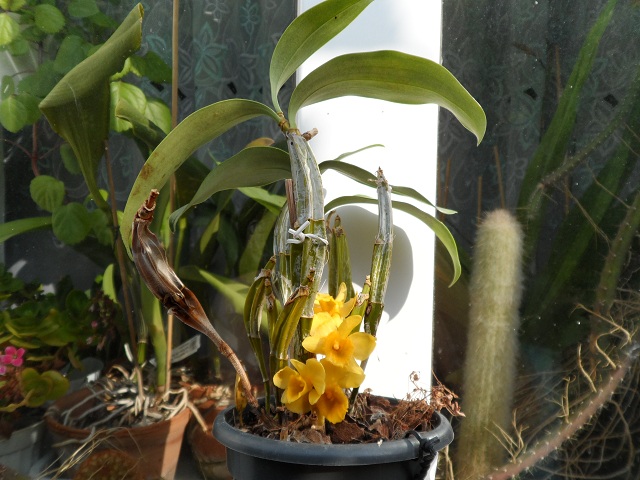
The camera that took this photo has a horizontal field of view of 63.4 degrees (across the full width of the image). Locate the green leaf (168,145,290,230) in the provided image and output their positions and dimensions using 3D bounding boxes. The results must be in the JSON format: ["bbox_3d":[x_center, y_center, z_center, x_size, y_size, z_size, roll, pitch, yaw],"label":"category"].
[{"bbox_3d":[-0.081,-0.048,0.460,0.133,0.053,0.045,-35,0,0],"label":"green leaf"}]

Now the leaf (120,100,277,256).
[{"bbox_3d":[-0.113,-0.063,0.430,0.165,0.063,0.050,-41,0,0],"label":"leaf"}]

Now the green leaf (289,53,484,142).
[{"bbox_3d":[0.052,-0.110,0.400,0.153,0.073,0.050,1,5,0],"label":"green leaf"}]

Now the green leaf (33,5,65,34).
[{"bbox_3d":[-0.349,-0.285,0.670,0.040,0.040,0.018,0,-17,-6],"label":"green leaf"}]

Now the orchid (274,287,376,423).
[{"bbox_3d":[0.004,0.092,0.415,0.082,0.109,0.065,1,0,-3],"label":"orchid"}]

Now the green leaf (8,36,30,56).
[{"bbox_3d":[-0.419,-0.273,0.720,0.033,0.036,0.015,1,0,-11],"label":"green leaf"}]

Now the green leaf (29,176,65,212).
[{"bbox_3d":[-0.326,-0.056,0.620,0.042,0.047,0.018,0,-14,-6],"label":"green leaf"}]

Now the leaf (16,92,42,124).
[{"bbox_3d":[-0.377,-0.170,0.670,0.039,0.045,0.018,0,-17,-6],"label":"leaf"}]

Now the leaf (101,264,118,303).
[{"bbox_3d":[-0.228,0.047,0.560,0.022,0.043,0.015,1,0,-11],"label":"leaf"}]

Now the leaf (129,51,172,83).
[{"bbox_3d":[-0.225,-0.227,0.680,0.064,0.045,0.022,0,-22,-6],"label":"leaf"}]

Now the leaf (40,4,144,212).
[{"bbox_3d":[-0.242,-0.140,0.550,0.111,0.221,0.075,1,0,-9],"label":"leaf"}]

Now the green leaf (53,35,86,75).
[{"bbox_3d":[-0.336,-0.248,0.700,0.046,0.059,0.020,1,0,-11],"label":"green leaf"}]

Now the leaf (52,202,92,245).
[{"bbox_3d":[-0.296,-0.019,0.620,0.048,0.053,0.018,0,-14,-6],"label":"leaf"}]

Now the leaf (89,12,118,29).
[{"bbox_3d":[-0.301,-0.305,0.720,0.047,0.028,0.020,1,0,-11],"label":"leaf"}]

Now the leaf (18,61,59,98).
[{"bbox_3d":[-0.381,-0.217,0.700,0.057,0.057,0.020,1,0,-11],"label":"leaf"}]

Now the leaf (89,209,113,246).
[{"bbox_3d":[-0.273,-0.016,0.640,0.037,0.050,0.018,0,-14,-11],"label":"leaf"}]

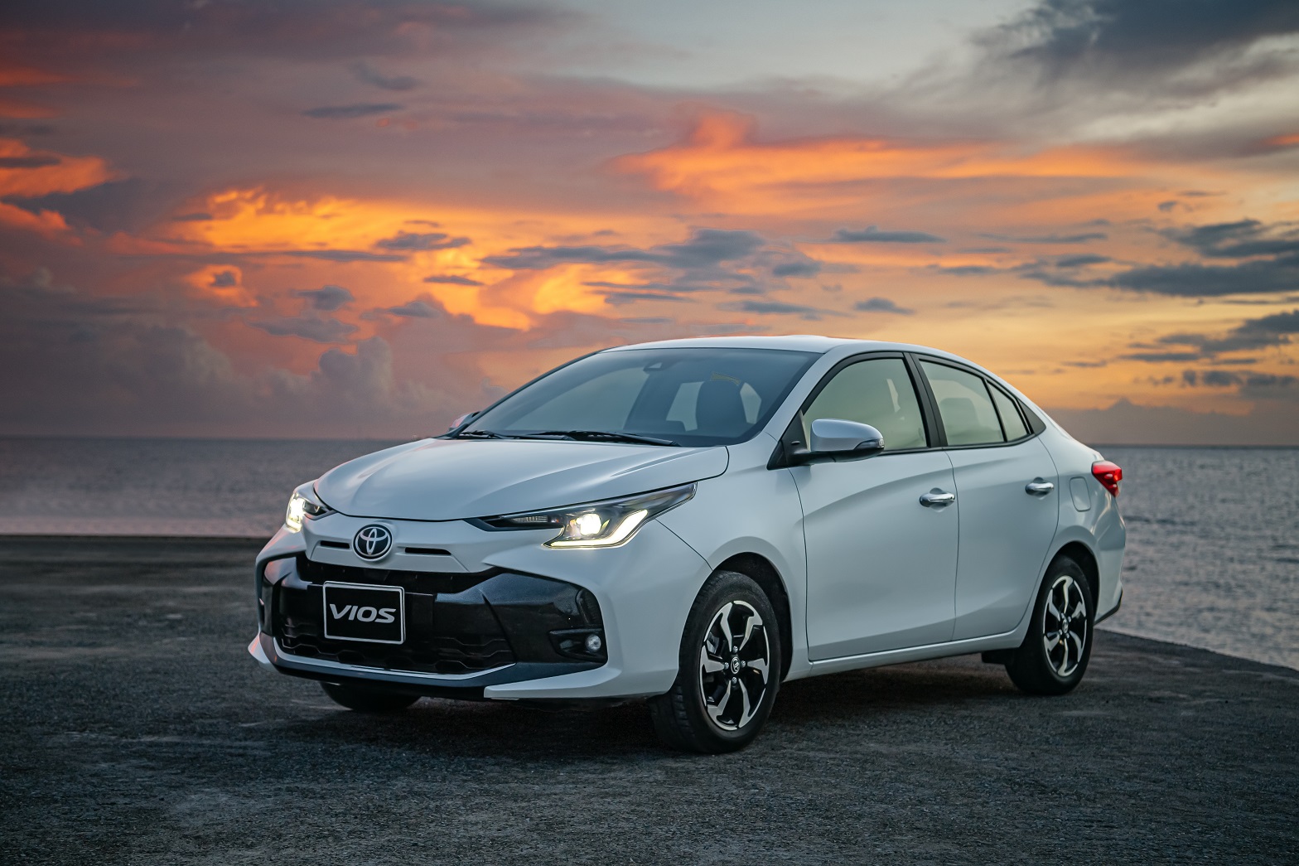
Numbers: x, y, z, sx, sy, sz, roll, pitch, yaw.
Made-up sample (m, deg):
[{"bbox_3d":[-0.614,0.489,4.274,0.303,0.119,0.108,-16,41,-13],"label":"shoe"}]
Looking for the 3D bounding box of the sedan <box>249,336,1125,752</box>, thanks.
[{"bbox_3d":[0.397,0.333,8.404,1.750,1.475,4.425,1,-1,36],"label":"sedan"}]

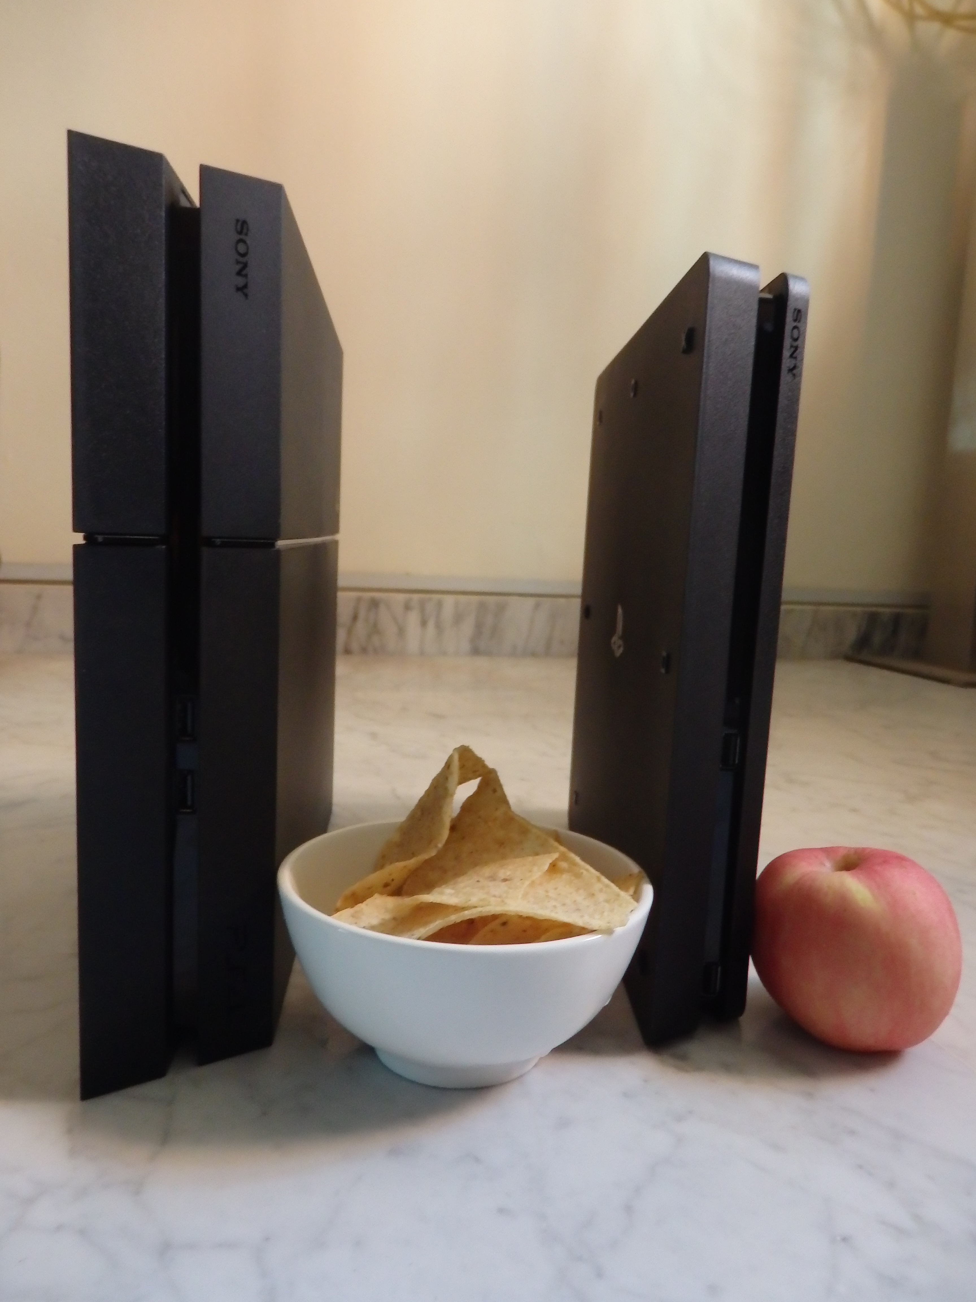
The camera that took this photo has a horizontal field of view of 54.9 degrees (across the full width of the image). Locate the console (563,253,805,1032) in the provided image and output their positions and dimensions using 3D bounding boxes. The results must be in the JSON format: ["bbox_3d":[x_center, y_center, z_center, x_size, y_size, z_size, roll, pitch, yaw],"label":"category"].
[{"bbox_3d":[0.078,-0.010,0.442,0.039,0.265,0.288,2,8,-2],"label":"console"}]

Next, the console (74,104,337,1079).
[{"bbox_3d":[-0.104,-0.021,0.418,0.053,0.275,0.305,2,8,-5],"label":"console"}]

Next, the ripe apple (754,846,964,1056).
[{"bbox_3d":[0.131,0.105,0.336,0.072,0.067,0.072,3,8,0],"label":"ripe apple"}]

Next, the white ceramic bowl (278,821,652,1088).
[{"bbox_3d":[-0.009,0.104,0.324,0.127,0.061,0.127,3,8,0],"label":"white ceramic bowl"}]

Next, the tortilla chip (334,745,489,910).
[{"bbox_3d":[-0.026,0.061,0.325,0.057,0.056,0.045,3,8,0],"label":"tortilla chip"}]

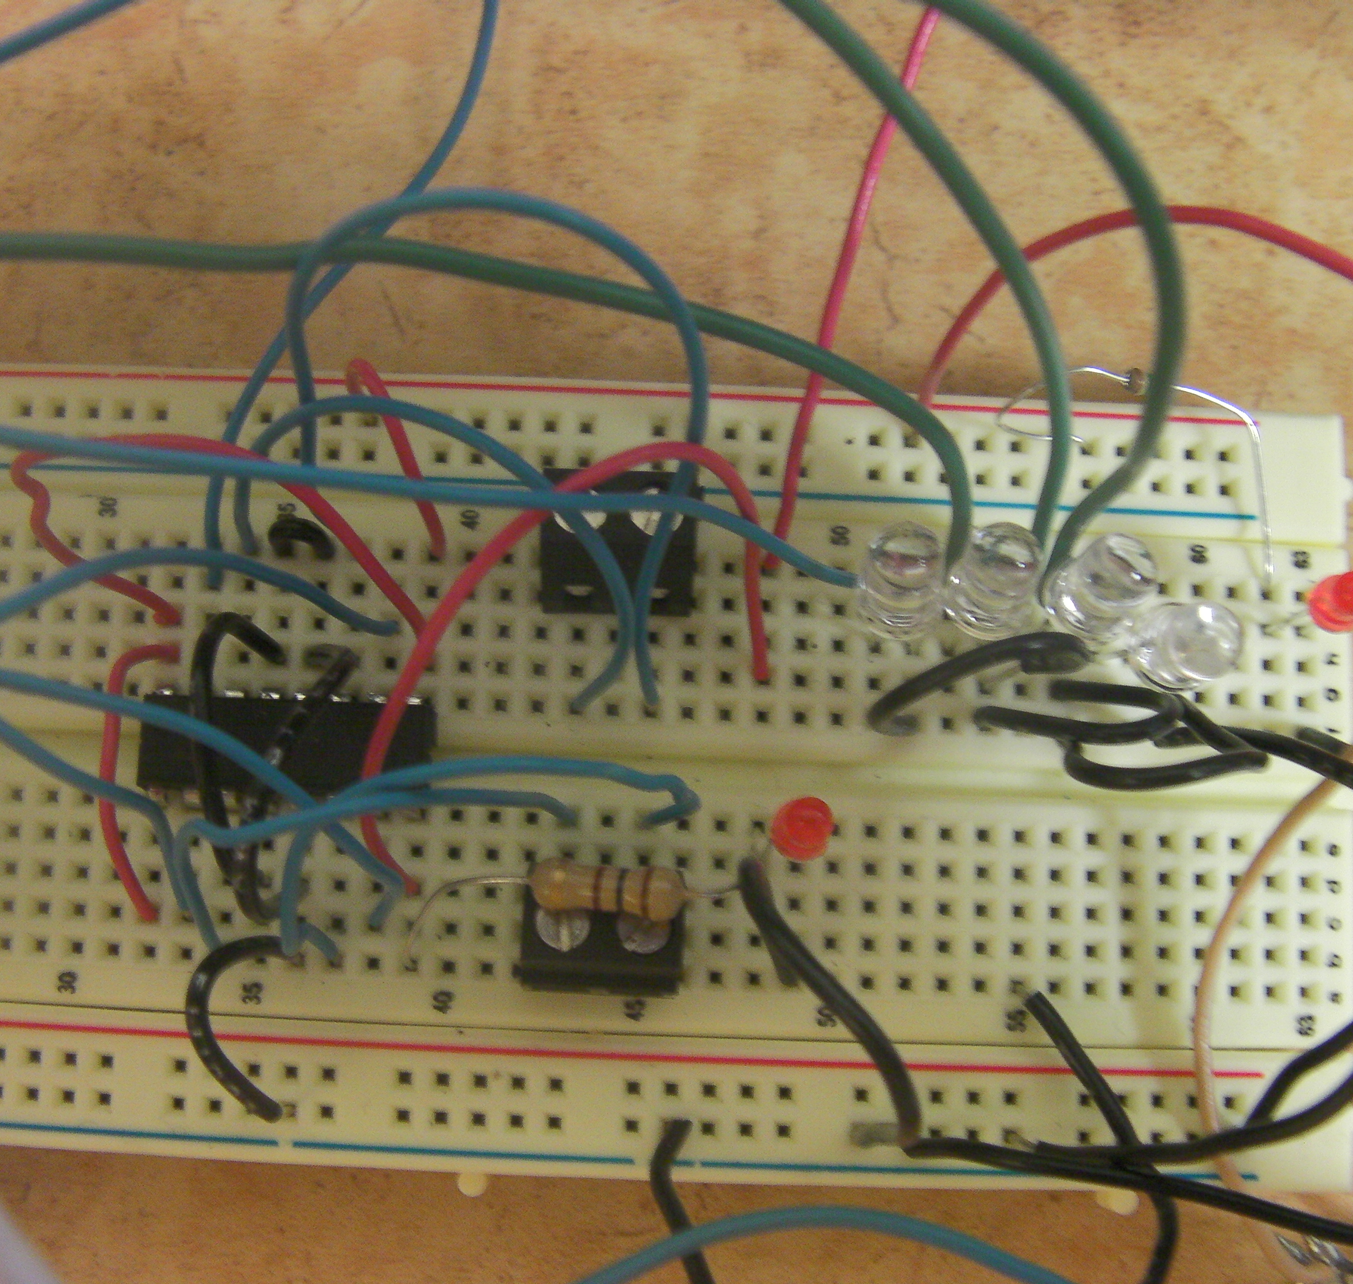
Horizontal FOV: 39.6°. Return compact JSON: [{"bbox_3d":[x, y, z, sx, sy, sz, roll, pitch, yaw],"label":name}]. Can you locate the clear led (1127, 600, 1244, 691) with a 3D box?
[{"bbox_3d":[0.034,0.000,0.122,0.006,0.009,0.006,3,84,-3],"label":"clear led"}]

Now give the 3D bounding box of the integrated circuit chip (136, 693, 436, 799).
[{"bbox_3d":[-0.026,0.007,0.125,0.019,0.004,0.007,2,80,0],"label":"integrated circuit chip"}]

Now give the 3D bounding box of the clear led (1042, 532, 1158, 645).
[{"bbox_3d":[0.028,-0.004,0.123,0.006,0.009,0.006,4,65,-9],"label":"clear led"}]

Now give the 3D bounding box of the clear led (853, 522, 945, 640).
[{"bbox_3d":[0.015,-0.004,0.123,0.006,0.009,0.006,1,62,4],"label":"clear led"}]

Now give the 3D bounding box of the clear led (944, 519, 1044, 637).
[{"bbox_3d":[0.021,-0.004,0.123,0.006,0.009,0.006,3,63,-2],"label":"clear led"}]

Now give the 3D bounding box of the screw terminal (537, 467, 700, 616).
[{"bbox_3d":[-0.004,-0.007,0.125,0.010,0.010,0.008,2,80,0],"label":"screw terminal"}]

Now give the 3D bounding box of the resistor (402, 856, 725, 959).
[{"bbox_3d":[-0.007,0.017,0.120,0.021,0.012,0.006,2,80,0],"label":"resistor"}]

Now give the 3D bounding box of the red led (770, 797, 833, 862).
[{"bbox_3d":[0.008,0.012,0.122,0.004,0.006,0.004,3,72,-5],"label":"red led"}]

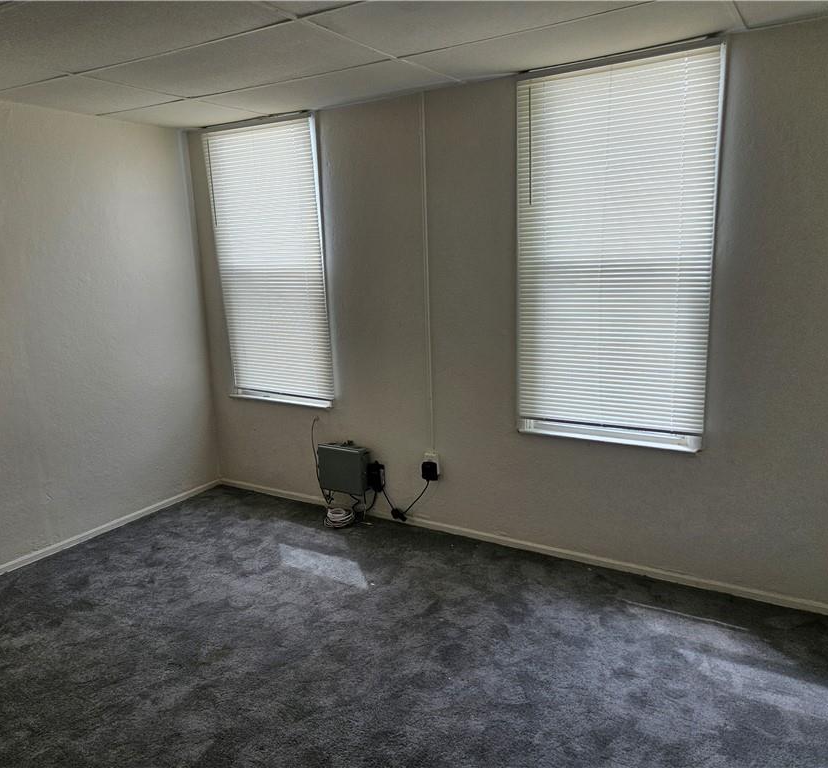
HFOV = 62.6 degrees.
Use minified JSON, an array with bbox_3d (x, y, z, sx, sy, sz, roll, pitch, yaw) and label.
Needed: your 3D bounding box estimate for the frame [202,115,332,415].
[{"bbox_3d":[-0.881,-0.716,4.113,0.860,1.635,0.060,5,13,31],"label":"frame"}]

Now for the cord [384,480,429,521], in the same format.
[{"bbox_3d":[-0.046,0.654,3.831,0.285,0.250,0.060,5,13,31],"label":"cord"}]

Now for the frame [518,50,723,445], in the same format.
[{"bbox_3d":[0.873,-0.553,3.054,0.880,1.675,0.090,5,13,31],"label":"frame"}]

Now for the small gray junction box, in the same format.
[{"bbox_3d":[-0.408,0.507,4.021,0.308,0.265,0.095,5,13,31],"label":"small gray junction box"}]

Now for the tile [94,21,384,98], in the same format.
[{"bbox_3d":[-0.743,-1.303,2.779,1.219,0.020,0.610,5,13,31],"label":"tile"}]

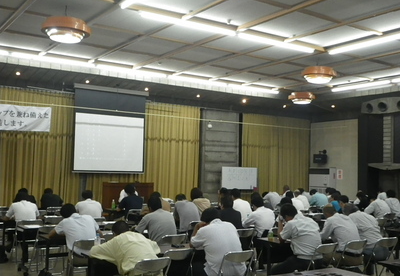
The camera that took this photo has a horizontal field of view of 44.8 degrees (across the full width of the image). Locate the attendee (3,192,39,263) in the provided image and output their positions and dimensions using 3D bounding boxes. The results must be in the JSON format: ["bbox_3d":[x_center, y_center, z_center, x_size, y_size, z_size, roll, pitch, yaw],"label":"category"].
[{"bbox_3d":[-3.220,1.614,8.804,0.540,1.240,0.780,3,-5,-35],"label":"attendee"}]

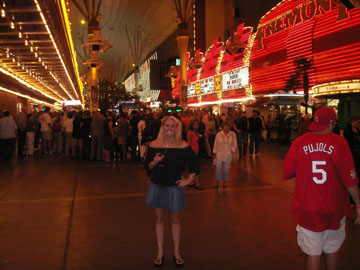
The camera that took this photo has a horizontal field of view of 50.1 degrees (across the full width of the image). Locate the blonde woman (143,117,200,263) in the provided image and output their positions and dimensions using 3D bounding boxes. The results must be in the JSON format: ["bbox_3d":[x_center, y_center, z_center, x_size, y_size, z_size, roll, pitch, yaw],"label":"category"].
[{"bbox_3d":[-0.085,0.620,4.340,0.620,1.660,0.380,0,3,0],"label":"blonde woman"}]

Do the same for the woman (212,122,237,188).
[{"bbox_3d":[1.065,0.485,9.220,0.560,1.560,0.340,0,3,5],"label":"woman"}]

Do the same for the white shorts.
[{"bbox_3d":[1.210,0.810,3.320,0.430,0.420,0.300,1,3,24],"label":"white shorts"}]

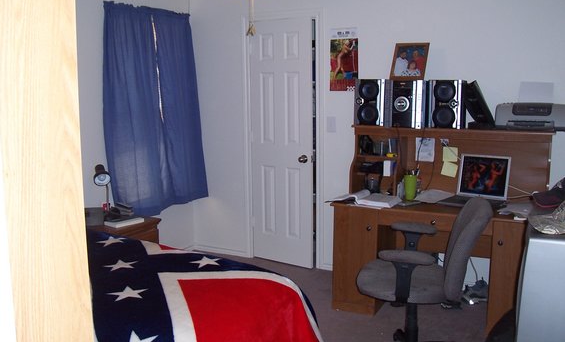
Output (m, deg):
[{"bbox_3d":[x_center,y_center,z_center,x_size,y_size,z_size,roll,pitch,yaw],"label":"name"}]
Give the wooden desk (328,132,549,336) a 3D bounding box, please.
[{"bbox_3d":[1.042,0.344,3.699,1.295,1.230,0.650,4,10,27],"label":"wooden desk"}]

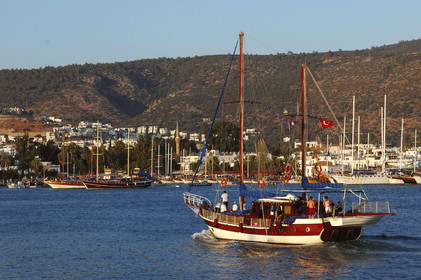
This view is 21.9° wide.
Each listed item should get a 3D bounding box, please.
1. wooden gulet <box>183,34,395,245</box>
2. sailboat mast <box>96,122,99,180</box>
[{"bbox_3d":[4.242,-0.264,79.231,4.949,15.655,20.200,1,-2,-38],"label":"wooden gulet"},{"bbox_3d":[-35.875,3.429,345.000,0.420,19.100,0.420,0,-2,0],"label":"sailboat mast"}]

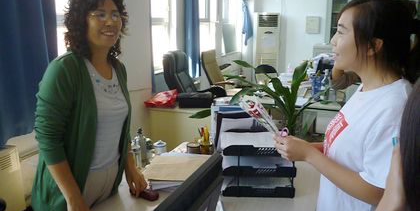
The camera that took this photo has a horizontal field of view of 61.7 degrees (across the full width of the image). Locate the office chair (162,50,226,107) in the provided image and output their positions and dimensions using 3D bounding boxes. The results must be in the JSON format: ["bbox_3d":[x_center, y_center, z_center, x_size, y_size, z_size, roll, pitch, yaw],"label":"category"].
[{"bbox_3d":[-0.217,-0.240,5.237,0.700,1.160,0.660,6,15,23],"label":"office chair"}]

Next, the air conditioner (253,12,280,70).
[{"bbox_3d":[1.208,-1.096,7.603,0.500,1.730,0.310,-2,14,-8],"label":"air conditioner"}]

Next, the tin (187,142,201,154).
[{"bbox_3d":[-0.101,0.281,2.154,0.086,0.075,0.086,0,13,0],"label":"tin"}]

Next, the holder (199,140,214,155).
[{"bbox_3d":[-0.021,0.275,2.152,0.088,0.088,0.088,0,13,0],"label":"holder"}]

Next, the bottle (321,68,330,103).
[{"bbox_3d":[1.172,-0.187,3.574,0.090,0.330,0.090,0,13,0],"label":"bottle"}]

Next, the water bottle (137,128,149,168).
[{"bbox_3d":[-0.388,0.233,2.019,0.066,0.230,0.066,0,13,0],"label":"water bottle"}]

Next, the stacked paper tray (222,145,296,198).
[{"bbox_3d":[0.229,0.280,1.756,0.330,0.262,0.250,-1,13,-2],"label":"stacked paper tray"}]

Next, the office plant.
[{"bbox_3d":[0.304,0.010,2.202,0.770,0.580,0.620,0,13,0],"label":"office plant"}]

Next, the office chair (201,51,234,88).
[{"bbox_3d":[0.248,-0.318,5.630,0.660,1.130,0.620,6,15,23],"label":"office chair"}]

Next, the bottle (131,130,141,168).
[{"bbox_3d":[-0.415,0.252,1.962,0.062,0.220,0.062,0,13,0],"label":"bottle"}]

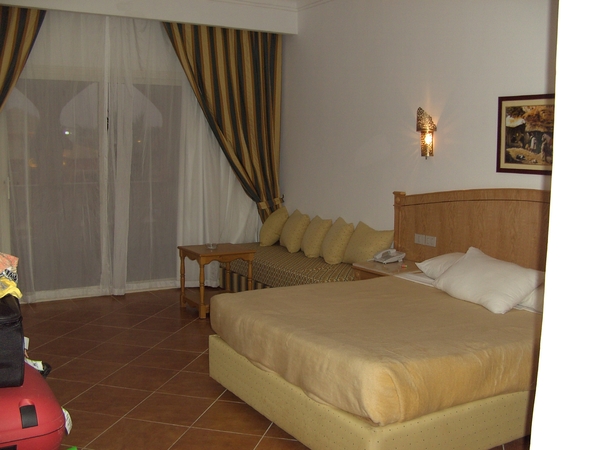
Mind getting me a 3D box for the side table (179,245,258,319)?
[{"bbox_3d":[-0.792,0.506,6.046,0.559,0.571,0.535,-3,8,-32],"label":"side table"}]

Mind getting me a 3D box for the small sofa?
[{"bbox_3d":[-0.012,0.349,6.295,0.761,0.863,2.045,-3,8,-32],"label":"small sofa"}]

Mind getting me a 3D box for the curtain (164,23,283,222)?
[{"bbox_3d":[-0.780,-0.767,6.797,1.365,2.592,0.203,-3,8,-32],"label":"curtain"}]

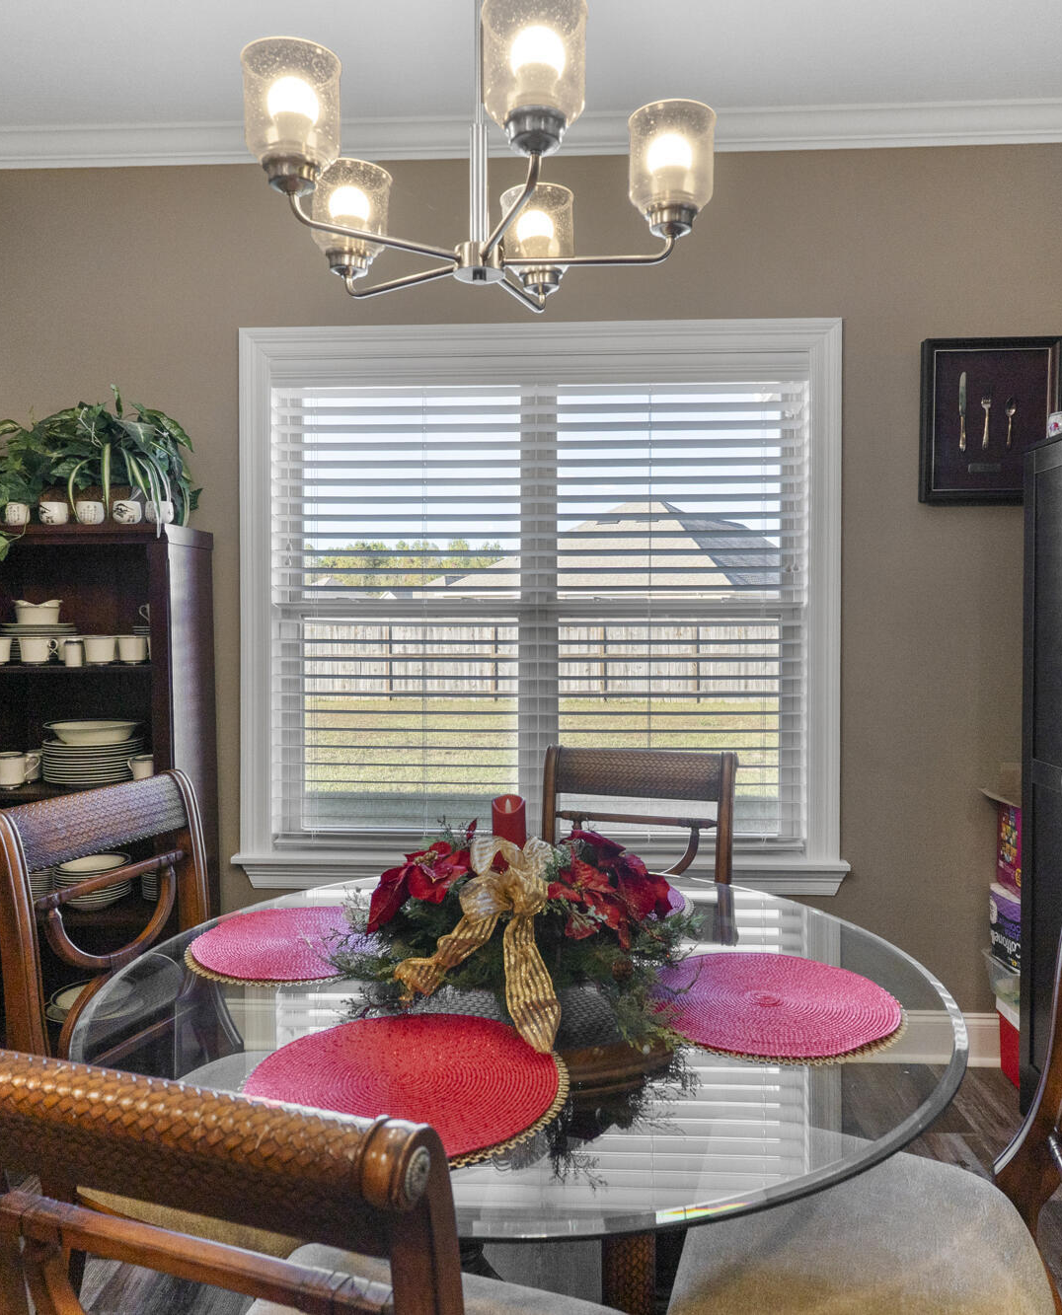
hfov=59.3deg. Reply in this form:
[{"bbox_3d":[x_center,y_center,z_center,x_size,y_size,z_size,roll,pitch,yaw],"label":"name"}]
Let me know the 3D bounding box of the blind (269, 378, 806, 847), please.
[{"bbox_3d":[0.016,-0.138,2.836,1.624,1.432,0.055,0,1,2],"label":"blind"}]

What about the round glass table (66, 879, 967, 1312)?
[{"bbox_3d":[-0.013,0.862,1.397,1.215,0.789,1.215,0,1,0],"label":"round glass table"}]

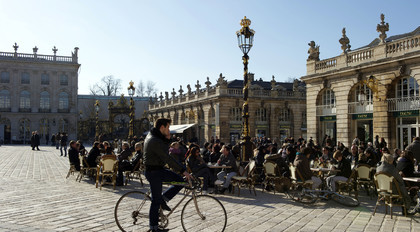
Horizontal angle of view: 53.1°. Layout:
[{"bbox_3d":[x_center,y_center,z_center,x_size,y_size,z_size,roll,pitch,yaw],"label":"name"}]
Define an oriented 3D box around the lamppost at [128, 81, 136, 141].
[{"bbox_3d":[-7.673,0.029,41.144,0.820,6.990,0.820,1,-3,-23],"label":"lamppost"}]

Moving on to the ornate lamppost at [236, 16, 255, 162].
[{"bbox_3d":[1.637,-1.067,19.026,0.840,6.970,0.840,0,-3,0],"label":"ornate lamppost"}]

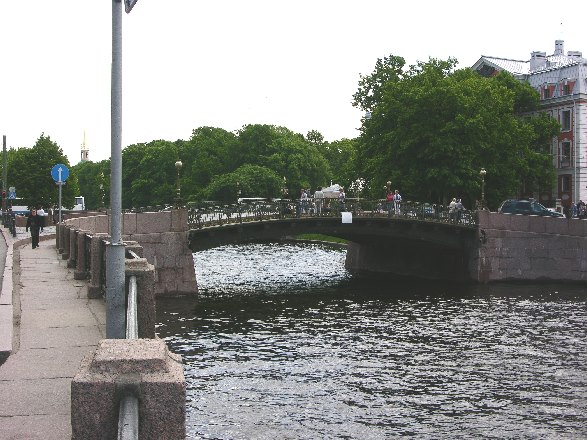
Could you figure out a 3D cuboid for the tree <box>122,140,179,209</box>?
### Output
[{"bbox_3d":[-19.400,-5.387,115.000,7.600,10.800,8.000,0,1,0],"label":"tree"}]

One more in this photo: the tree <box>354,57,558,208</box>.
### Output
[{"bbox_3d":[16.152,-7.971,84.000,20.210,16.460,17.000,0,1,0],"label":"tree"}]

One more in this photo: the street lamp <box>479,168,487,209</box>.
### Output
[{"bbox_3d":[13.712,-2.191,61.500,0.600,3.000,0.600,0,1,-17],"label":"street lamp"}]

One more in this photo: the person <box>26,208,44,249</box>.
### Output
[{"bbox_3d":[-11.361,0.396,37.300,0.620,1.760,0.400,0,1,-11],"label":"person"}]

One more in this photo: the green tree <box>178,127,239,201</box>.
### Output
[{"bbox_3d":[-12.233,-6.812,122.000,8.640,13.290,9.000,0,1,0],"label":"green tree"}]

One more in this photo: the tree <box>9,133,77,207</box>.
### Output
[{"bbox_3d":[-25.168,-4.163,85.000,7.220,9.220,7.000,0,1,0],"label":"tree"}]

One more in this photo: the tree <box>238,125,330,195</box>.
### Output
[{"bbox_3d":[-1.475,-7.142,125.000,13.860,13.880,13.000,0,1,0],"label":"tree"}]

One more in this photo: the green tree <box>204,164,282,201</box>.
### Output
[{"bbox_3d":[-6.193,-3.426,105.000,9.660,6.900,9.500,0,1,0],"label":"green tree"}]

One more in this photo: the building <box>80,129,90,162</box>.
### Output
[{"bbox_3d":[-110.416,-27.339,450.000,6.000,42.000,6.000,0,1,-9],"label":"building"}]

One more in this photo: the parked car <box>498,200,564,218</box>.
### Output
[{"bbox_3d":[18.390,-0.580,65.500,4.700,1.620,1.820,4,-1,-20],"label":"parked car"}]

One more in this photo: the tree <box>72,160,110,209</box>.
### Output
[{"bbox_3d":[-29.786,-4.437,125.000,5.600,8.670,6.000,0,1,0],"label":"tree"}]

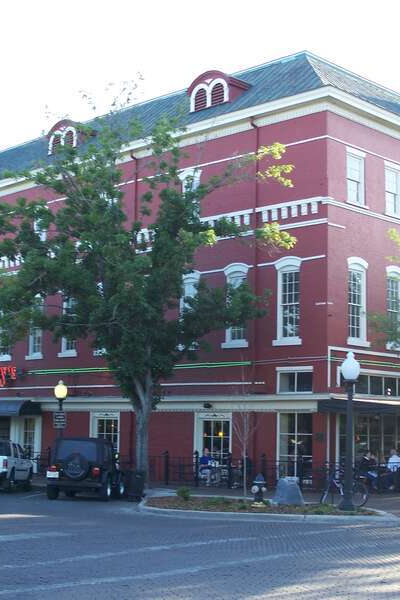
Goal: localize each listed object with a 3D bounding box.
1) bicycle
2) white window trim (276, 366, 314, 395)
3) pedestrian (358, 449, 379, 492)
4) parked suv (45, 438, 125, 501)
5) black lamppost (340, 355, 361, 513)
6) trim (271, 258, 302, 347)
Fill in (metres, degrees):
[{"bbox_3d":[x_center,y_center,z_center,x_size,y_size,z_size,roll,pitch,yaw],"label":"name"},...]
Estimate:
[{"bbox_3d":[3.701,4.752,25.541,1.680,1.040,0.550,-6,-10,42],"label":"bicycle"},{"bbox_3d":[3.181,2.708,33.355,0.160,0.920,1.620,8,-10,-44],"label":"white window trim"},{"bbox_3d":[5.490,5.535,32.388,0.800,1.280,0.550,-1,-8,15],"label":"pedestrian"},{"bbox_3d":[-3.490,5.128,30.434,1.720,1.800,3.850,0,-7,5],"label":"parked suv"},{"bbox_3d":[3.639,3.177,24.143,0.460,3.780,0.460,1,-7,0],"label":"black lamppost"},{"bbox_3d":[2.998,0.060,33.897,0.220,3.027,1.306,8,-10,-44],"label":"trim"}]

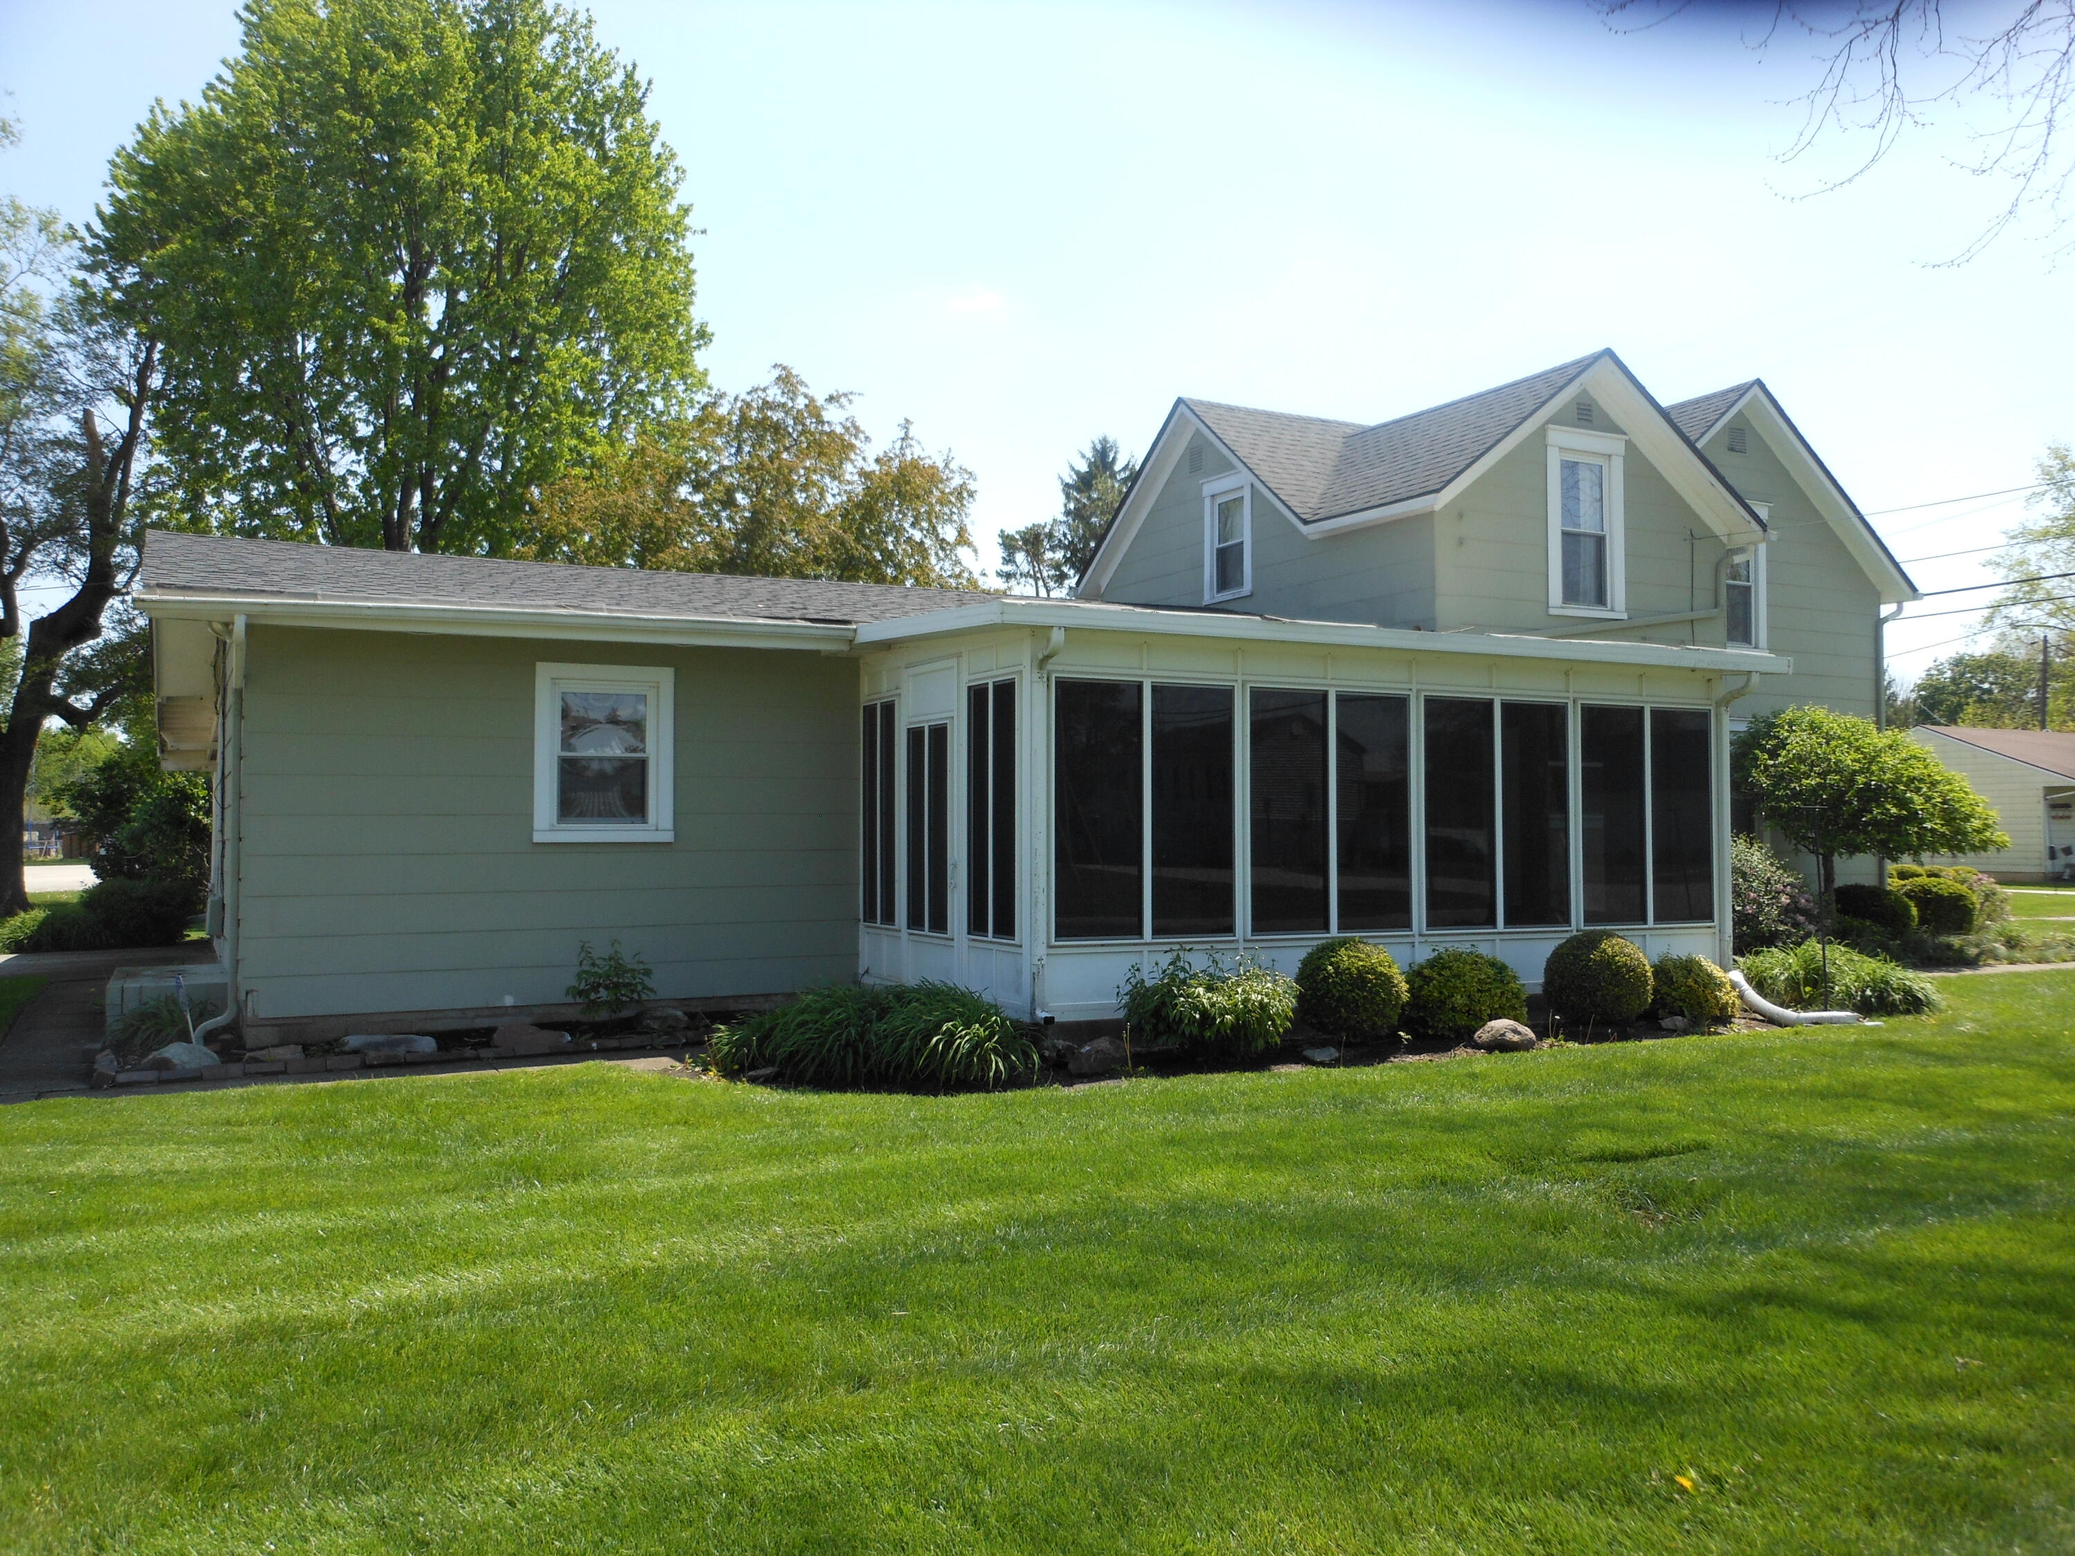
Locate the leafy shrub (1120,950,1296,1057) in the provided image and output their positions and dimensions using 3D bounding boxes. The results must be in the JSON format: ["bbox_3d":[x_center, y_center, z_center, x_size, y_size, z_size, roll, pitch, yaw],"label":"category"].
[{"bbox_3d":[1.136,1.502,11.200,1.157,0.699,0.980,1,-2,-28],"label":"leafy shrub"}]

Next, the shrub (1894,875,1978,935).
[{"bbox_3d":[12.113,1.751,22.700,1.162,0.849,1.150,-1,-2,28],"label":"shrub"}]

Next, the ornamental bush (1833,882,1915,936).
[{"bbox_3d":[10.864,1.764,21.800,1.053,0.770,1.080,-1,-2,26],"label":"ornamental bush"}]

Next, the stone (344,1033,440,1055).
[{"bbox_3d":[-4.258,1.761,11.050,0.610,0.160,0.300,1,-2,-26],"label":"stone"}]

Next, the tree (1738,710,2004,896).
[{"bbox_3d":[8.120,0.641,16.491,2.900,2.750,2.800,1,-2,-26],"label":"tree"}]

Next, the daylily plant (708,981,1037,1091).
[{"bbox_3d":[-1.029,1.563,10.500,2.028,0.540,1.350,0,-2,6],"label":"daylily plant"}]

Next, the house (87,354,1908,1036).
[{"bbox_3d":[2.025,-1.523,18.712,21.100,7.250,11.800,1,-2,-28],"label":"house"}]

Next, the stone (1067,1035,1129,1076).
[{"bbox_3d":[0.373,1.701,10.300,0.360,0.240,0.290,1,-2,-26],"label":"stone"}]

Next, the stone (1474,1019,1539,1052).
[{"bbox_3d":[3.176,1.751,11.400,0.460,0.230,0.340,1,-2,-26],"label":"stone"}]

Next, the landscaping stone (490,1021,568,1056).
[{"bbox_3d":[-3.471,1.788,11.500,0.520,0.230,0.320,1,-2,-26],"label":"landscaping stone"}]

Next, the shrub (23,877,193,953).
[{"bbox_3d":[-12.186,1.785,22.000,2.200,0.970,1.500,1,-2,-26],"label":"shrub"}]

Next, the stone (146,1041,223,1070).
[{"bbox_3d":[-5.477,1.788,10.750,0.488,0.190,0.360,1,-2,-27],"label":"stone"}]

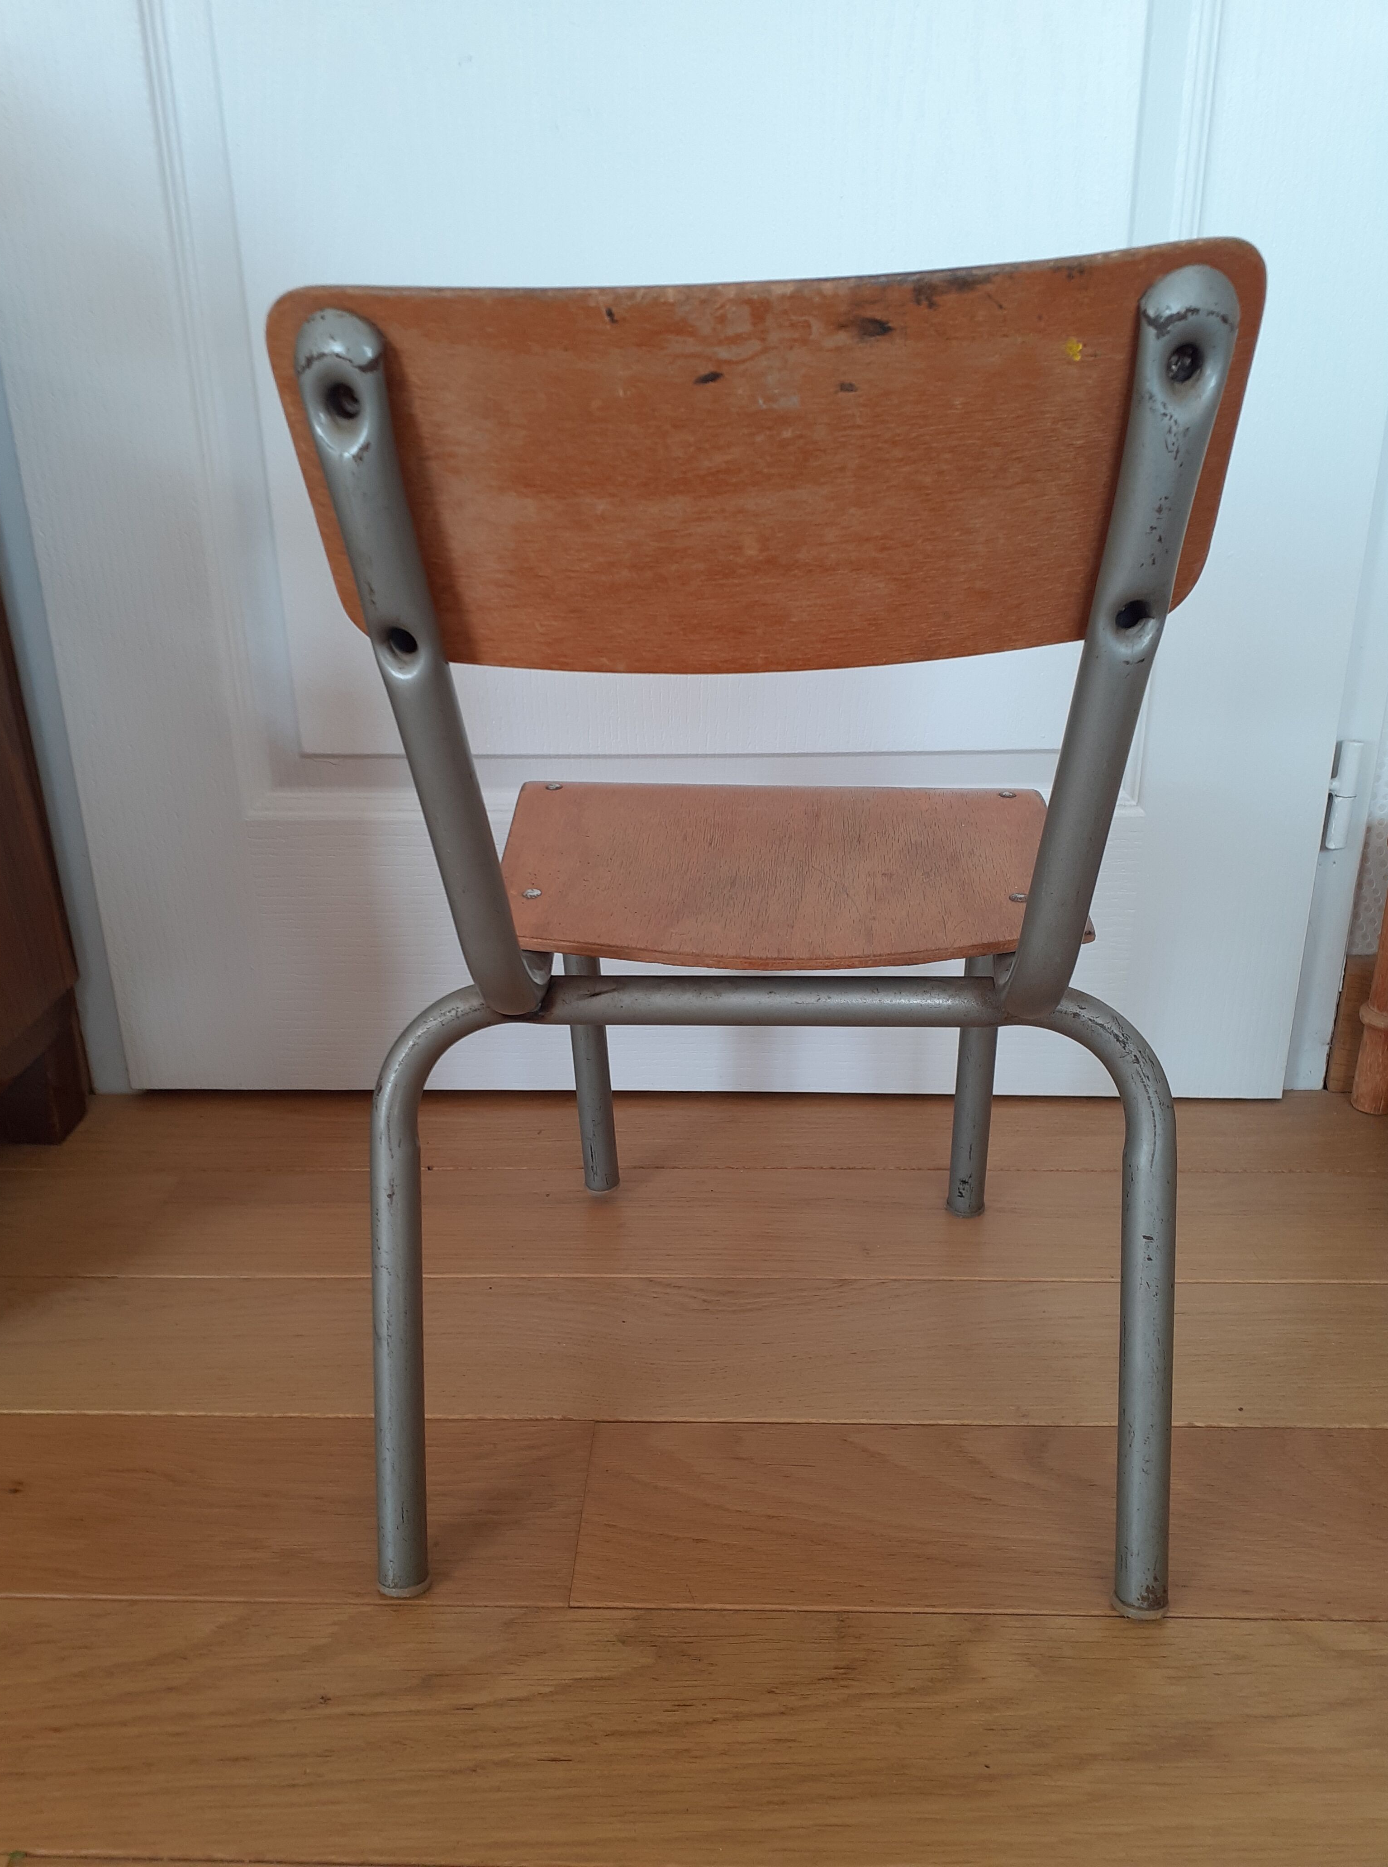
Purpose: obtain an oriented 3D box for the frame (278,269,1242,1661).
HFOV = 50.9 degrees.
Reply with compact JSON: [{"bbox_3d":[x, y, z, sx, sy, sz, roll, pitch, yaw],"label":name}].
[{"bbox_3d":[0.036,-0.003,0.662,0.355,0.523,0.413,1,22,5],"label":"frame"}]

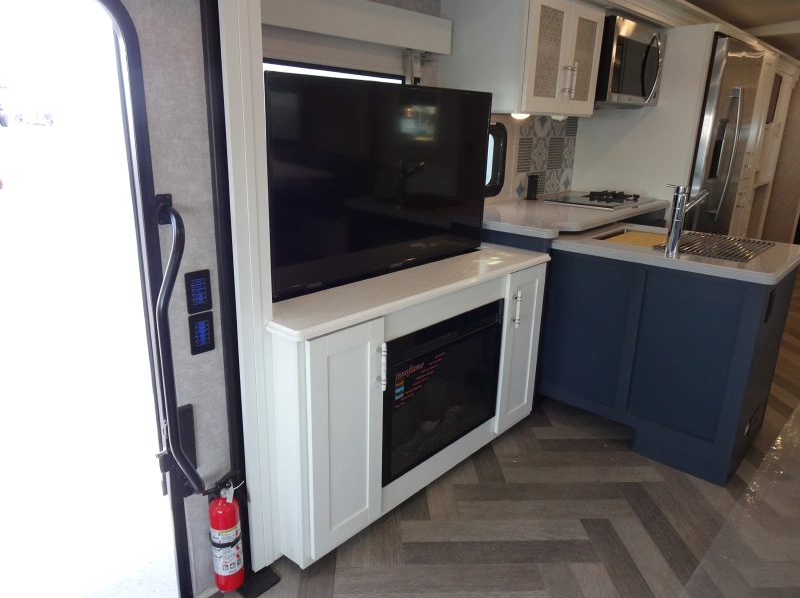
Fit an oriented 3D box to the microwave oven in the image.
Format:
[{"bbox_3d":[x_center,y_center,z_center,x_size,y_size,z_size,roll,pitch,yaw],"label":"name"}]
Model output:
[{"bbox_3d":[1.219,-1.360,3.276,0.433,0.420,0.760,16,23,40],"label":"microwave oven"}]

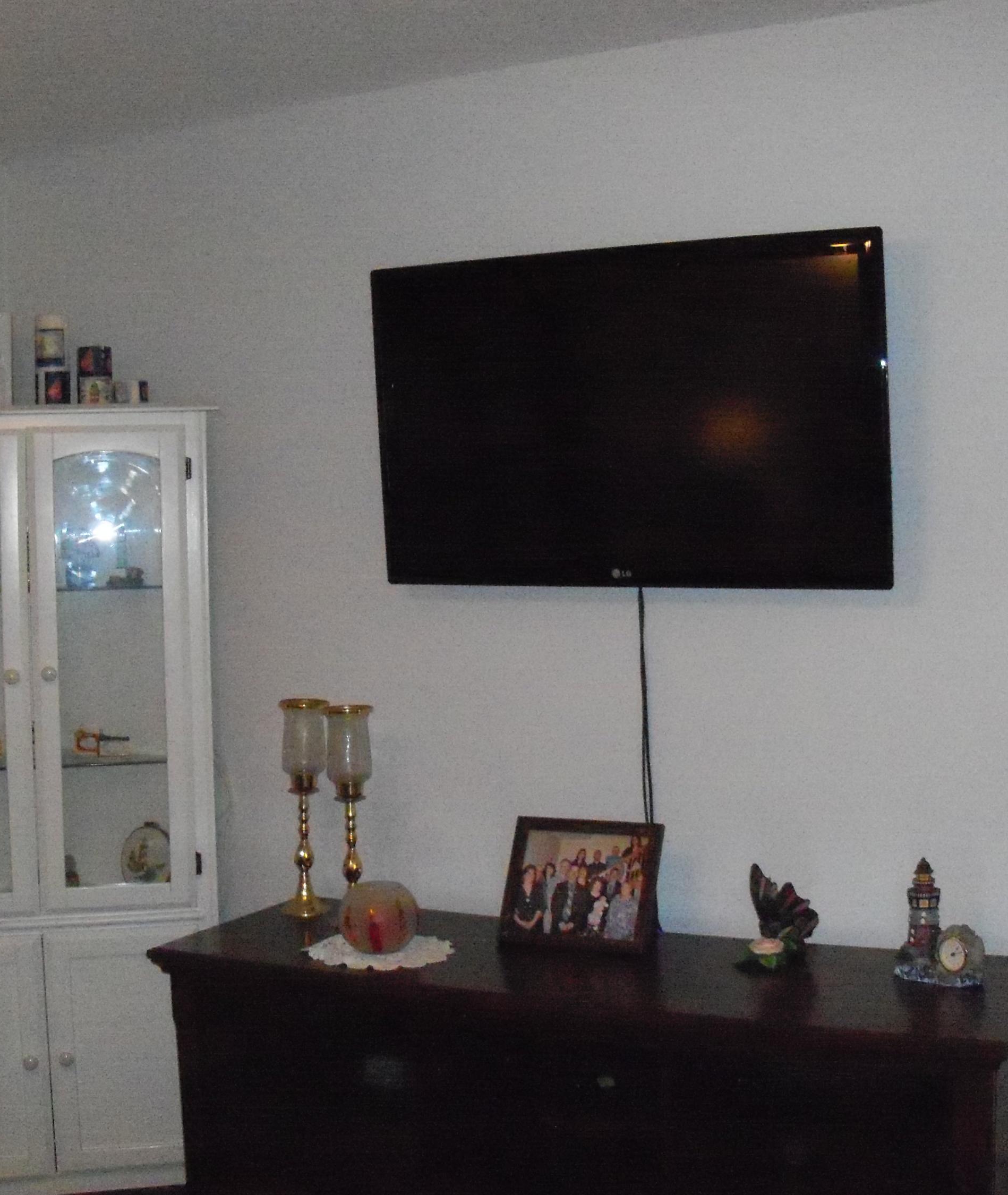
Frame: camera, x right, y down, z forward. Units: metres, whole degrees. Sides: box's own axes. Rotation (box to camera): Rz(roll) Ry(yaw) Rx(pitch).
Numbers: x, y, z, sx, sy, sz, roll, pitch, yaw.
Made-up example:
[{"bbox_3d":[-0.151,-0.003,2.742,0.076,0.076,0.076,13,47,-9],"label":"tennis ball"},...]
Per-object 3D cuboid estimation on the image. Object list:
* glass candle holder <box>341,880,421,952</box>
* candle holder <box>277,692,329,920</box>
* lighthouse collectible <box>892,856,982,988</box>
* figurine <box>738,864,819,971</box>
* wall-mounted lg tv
[{"bbox_3d":[-0.226,0.584,2.930,0.145,0.118,0.145,-1,2,0],"label":"glass candle holder"},{"bbox_3d":[-0.404,0.422,3.250,0.102,0.425,0.102,-1,2,0],"label":"candle holder"},{"bbox_3d":[0.711,0.528,2.630,0.135,0.190,0.085,0,2,40],"label":"lighthouse collectible"},{"bbox_3d":[0.476,0.548,2.785,0.128,0.165,0.090,-1,2,26],"label":"figurine"},{"bbox_3d":[0.222,-0.334,3.008,1.020,0.625,0.075,1,9,27],"label":"wall-mounted lg tv"}]

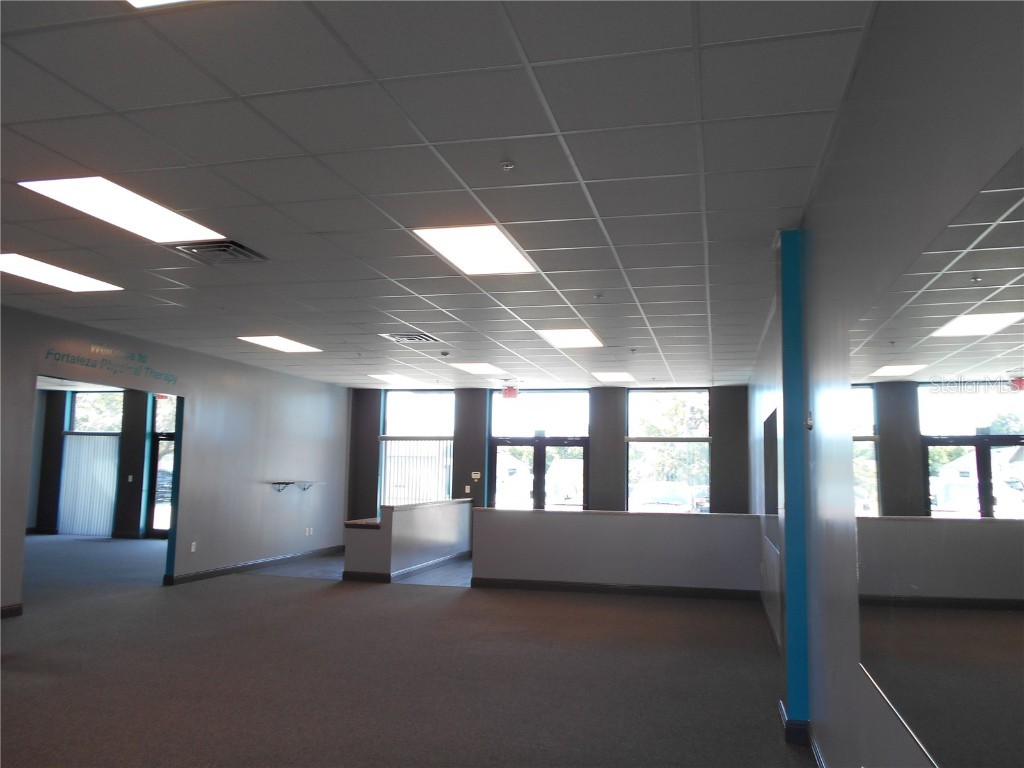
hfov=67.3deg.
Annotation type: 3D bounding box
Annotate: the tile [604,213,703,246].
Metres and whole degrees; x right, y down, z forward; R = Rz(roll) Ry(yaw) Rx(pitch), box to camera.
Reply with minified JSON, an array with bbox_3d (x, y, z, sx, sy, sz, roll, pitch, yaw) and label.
[{"bbox_3d":[0.896,-0.963,4.817,0.610,0.020,0.610,0,-6,15],"label":"tile"}]

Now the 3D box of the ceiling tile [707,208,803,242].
[{"bbox_3d":[1.450,-0.966,4.670,0.536,0.020,0.610,0,-6,15],"label":"ceiling tile"}]

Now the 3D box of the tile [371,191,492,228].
[{"bbox_3d":[-0.449,-1.029,4.557,0.595,0.020,0.584,0,-6,15],"label":"tile"}]

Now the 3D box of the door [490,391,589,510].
[{"bbox_3d":[0.483,1.609,14.160,1.880,3.040,0.120,0,-6,15],"label":"door"}]

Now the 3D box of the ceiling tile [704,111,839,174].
[{"bbox_3d":[1.150,-1.106,3.522,0.521,0.020,0.584,0,-6,15],"label":"ceiling tile"}]

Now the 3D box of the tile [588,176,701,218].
[{"bbox_3d":[0.736,-1.027,4.214,0.605,0.020,0.605,0,-6,15],"label":"tile"}]

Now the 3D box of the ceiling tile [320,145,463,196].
[{"bbox_3d":[-0.594,-1.090,3.959,0.610,0.020,0.610,0,-6,15],"label":"ceiling tile"}]

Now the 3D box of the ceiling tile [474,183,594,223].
[{"bbox_3d":[0.146,-1.032,4.403,0.595,0.020,0.584,0,-6,15],"label":"ceiling tile"}]

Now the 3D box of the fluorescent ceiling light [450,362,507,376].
[{"bbox_3d":[-0.450,-0.275,11.640,0.600,0.080,1.200,0,-6,15],"label":"fluorescent ceiling light"}]

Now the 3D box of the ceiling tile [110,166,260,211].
[{"bbox_3d":[-1.791,-1.089,4.286,0.595,0.020,0.584,0,-6,15],"label":"ceiling tile"}]

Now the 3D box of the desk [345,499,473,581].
[{"bbox_3d":[-1.547,2.344,11.964,0.740,1.020,3.000,0,-6,15],"label":"desk"}]

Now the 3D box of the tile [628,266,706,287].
[{"bbox_3d":[1.208,-0.832,5.988,0.610,0.020,0.610,0,-6,15],"label":"tile"}]

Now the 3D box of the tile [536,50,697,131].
[{"bbox_3d":[0.430,-1.160,3.059,0.605,0.020,0.605,0,-6,15],"label":"tile"}]

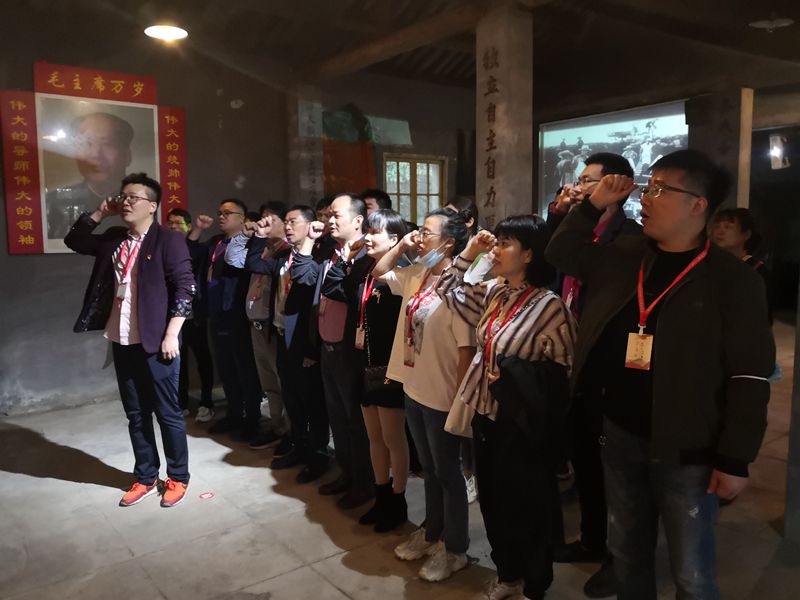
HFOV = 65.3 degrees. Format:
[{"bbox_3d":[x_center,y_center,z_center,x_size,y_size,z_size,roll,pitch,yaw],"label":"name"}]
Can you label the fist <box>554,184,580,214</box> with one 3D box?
[{"bbox_3d":[0.698,-0.419,2.600,0.100,0.115,0.100,-3,5,-28],"label":"fist"}]

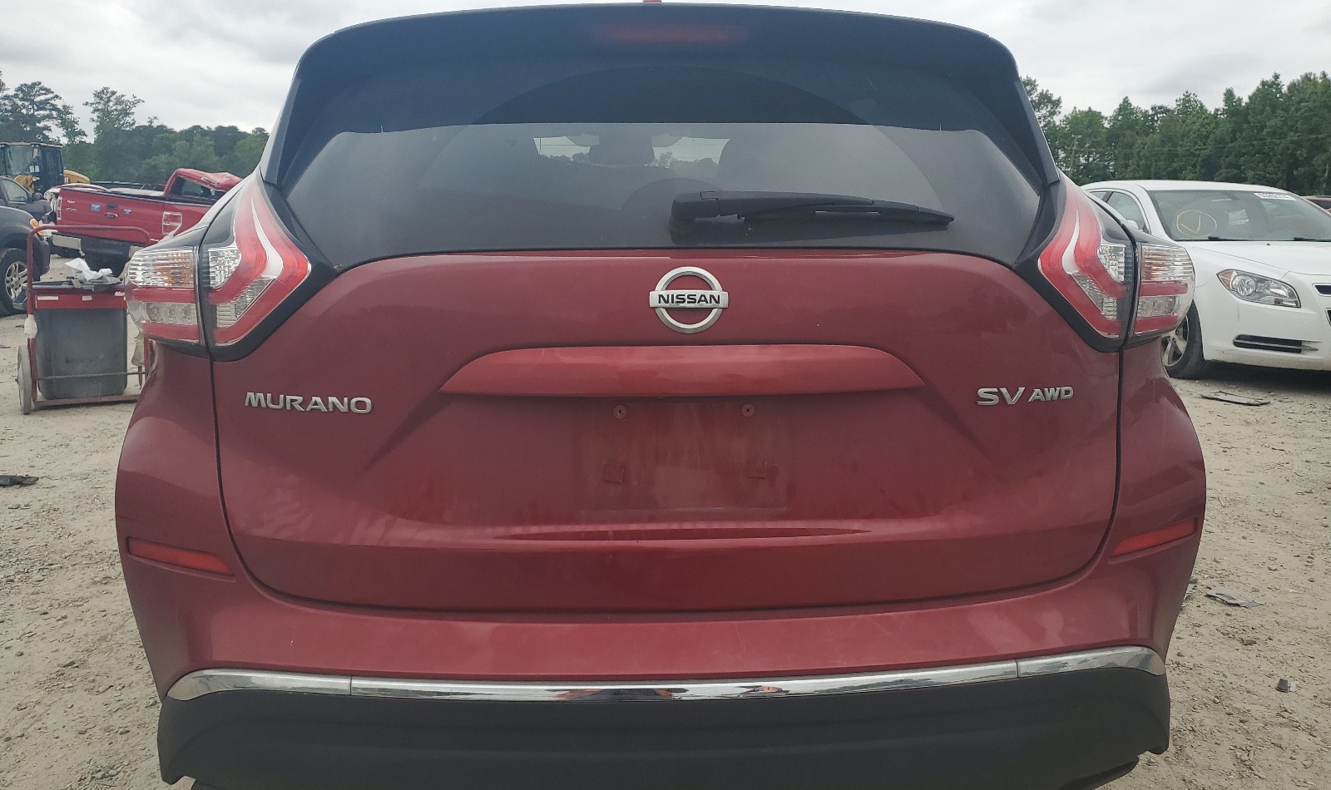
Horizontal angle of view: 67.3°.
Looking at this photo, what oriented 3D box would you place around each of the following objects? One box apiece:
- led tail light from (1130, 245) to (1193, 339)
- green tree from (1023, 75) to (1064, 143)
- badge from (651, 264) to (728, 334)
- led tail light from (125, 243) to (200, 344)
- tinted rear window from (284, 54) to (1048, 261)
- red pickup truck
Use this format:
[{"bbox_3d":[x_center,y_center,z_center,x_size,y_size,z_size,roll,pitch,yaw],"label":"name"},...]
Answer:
[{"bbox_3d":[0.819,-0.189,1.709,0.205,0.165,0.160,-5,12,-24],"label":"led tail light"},{"bbox_3d":[33.178,-21.959,89.079,6.500,13.000,6.500,0,11,0],"label":"green tree"},{"bbox_3d":[0.033,-0.132,1.388,0.110,0.096,0.016,-1,-3,-3],"label":"badge"},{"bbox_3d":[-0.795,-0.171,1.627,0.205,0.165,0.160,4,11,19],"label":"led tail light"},{"bbox_3d":[0.013,-0.372,1.597,1.210,0.130,0.470,-1,55,-3],"label":"tinted rear window"},{"bbox_3d":[-7.195,-2.846,16.837,2.020,1.920,5.900,6,10,10],"label":"red pickup truck"}]

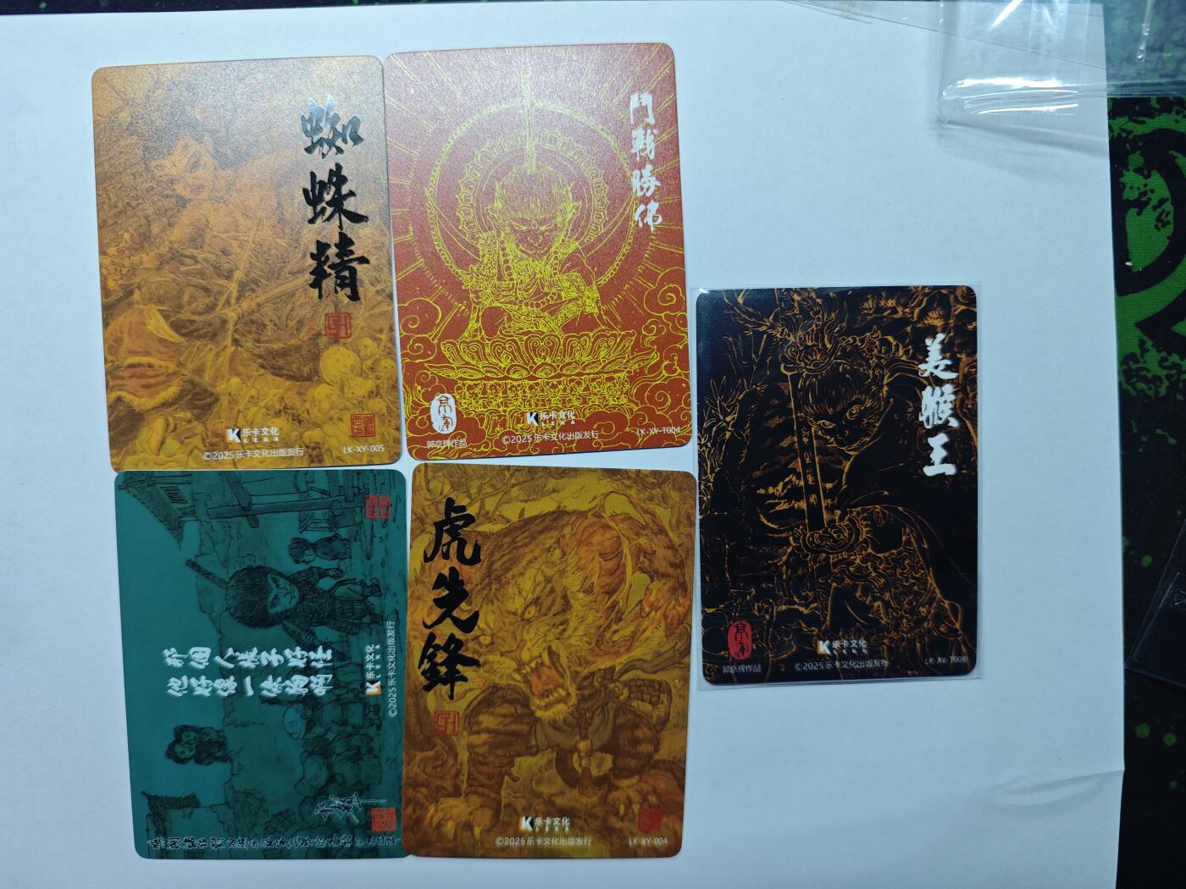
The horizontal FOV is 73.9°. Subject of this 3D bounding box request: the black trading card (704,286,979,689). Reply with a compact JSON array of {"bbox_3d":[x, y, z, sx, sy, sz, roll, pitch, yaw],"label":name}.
[{"bbox_3d":[0.055,0.009,0.176,0.063,0.001,0.088,-1,93,-1],"label":"black trading card"}]

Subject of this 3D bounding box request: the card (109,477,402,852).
[{"bbox_3d":[-0.072,0.050,0.176,0.063,0.001,0.088,-1,93,-1],"label":"card"}]

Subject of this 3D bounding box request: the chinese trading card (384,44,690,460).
[{"bbox_3d":[-0.012,-0.042,0.173,0.063,0.001,0.088,-3,93,-1],"label":"chinese trading card"}]

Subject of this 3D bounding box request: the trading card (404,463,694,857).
[{"bbox_3d":[-0.010,0.049,0.177,0.063,0.001,0.088,2,92,-1],"label":"trading card"}]

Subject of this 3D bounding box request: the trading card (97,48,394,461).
[{"bbox_3d":[-0.075,-0.039,0.172,0.063,0.001,0.088,-2,93,-1],"label":"trading card"}]

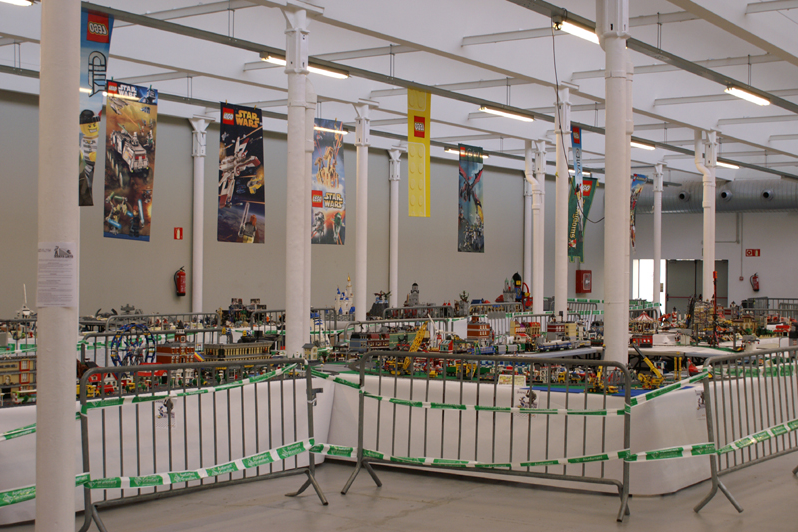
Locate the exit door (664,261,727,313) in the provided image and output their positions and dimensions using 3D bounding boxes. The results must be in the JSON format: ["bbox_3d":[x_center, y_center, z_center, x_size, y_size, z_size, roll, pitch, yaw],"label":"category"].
[{"bbox_3d":[8.371,0.909,32.497,1.820,2.100,0.100,0,0,35],"label":"exit door"}]

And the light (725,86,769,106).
[{"bbox_3d":[4.826,-2.347,15.936,0.150,0.110,1.480,0,-1,36],"label":"light"}]

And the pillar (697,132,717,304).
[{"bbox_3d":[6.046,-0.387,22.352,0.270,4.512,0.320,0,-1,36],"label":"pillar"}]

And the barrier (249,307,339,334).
[{"bbox_3d":[-1.568,1.172,17.558,0.420,1.030,2.000,1,0,37],"label":"barrier"}]

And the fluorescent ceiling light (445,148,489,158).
[{"bbox_3d":[1.323,-2.185,22.500,0.140,0.100,1.530,0,0,35],"label":"fluorescent ceiling light"}]

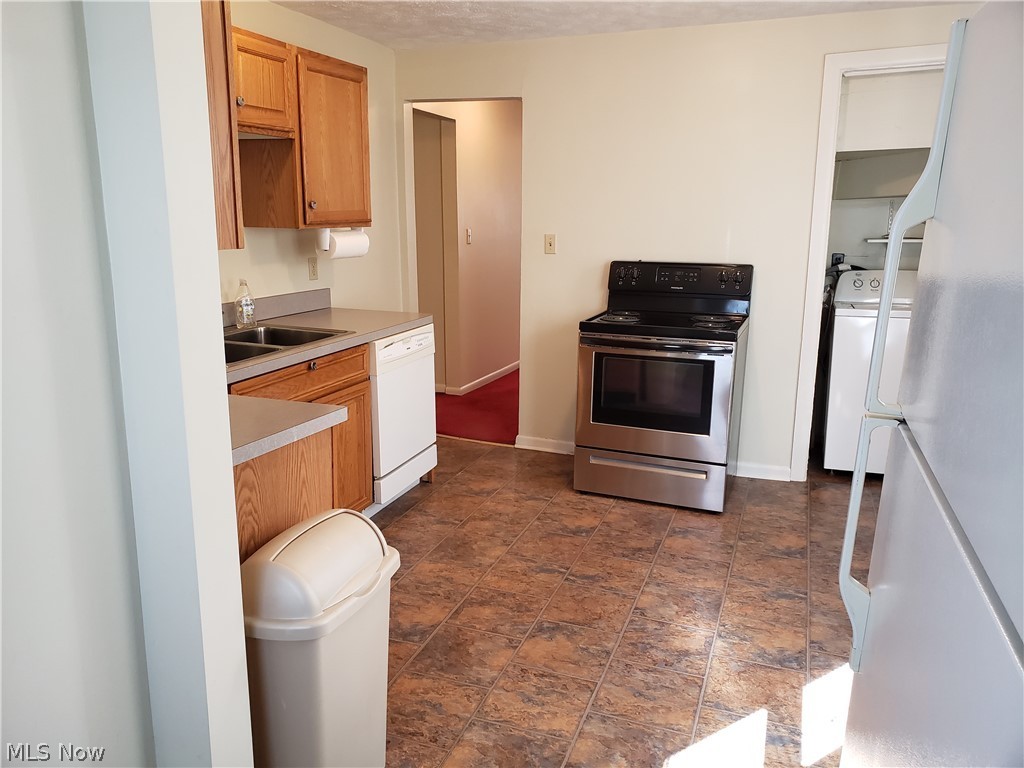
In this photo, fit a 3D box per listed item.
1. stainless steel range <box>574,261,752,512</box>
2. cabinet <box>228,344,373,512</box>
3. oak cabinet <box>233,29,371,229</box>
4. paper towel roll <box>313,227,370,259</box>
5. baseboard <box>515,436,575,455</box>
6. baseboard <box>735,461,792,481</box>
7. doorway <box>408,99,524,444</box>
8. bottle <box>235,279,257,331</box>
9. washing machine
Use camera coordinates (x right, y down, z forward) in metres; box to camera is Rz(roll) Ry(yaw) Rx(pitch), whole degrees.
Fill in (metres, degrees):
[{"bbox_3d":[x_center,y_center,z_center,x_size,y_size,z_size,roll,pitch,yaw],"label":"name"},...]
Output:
[{"bbox_3d":[0.790,-0.016,3.986,0.760,1.174,0.675,5,14,23],"label":"stainless steel range"},{"bbox_3d":[-1.076,0.320,3.153,0.630,0.900,0.910,4,13,20],"label":"cabinet"},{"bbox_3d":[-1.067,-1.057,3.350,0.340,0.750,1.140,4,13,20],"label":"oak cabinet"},{"bbox_3d":[-0.832,-0.683,3.748,0.135,0.145,0.285,4,13,20],"label":"paper towel roll"},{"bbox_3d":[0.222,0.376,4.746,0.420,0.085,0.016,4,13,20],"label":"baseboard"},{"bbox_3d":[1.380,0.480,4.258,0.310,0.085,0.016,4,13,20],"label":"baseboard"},{"bbox_3d":[-0.282,-0.663,4.811,0.740,2.090,0.130,4,13,20],"label":"doorway"},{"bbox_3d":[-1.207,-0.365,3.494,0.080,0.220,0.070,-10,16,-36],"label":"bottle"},{"bbox_3d":[2.189,-0.071,4.386,0.690,1.100,0.660,4,13,20],"label":"washing machine"}]

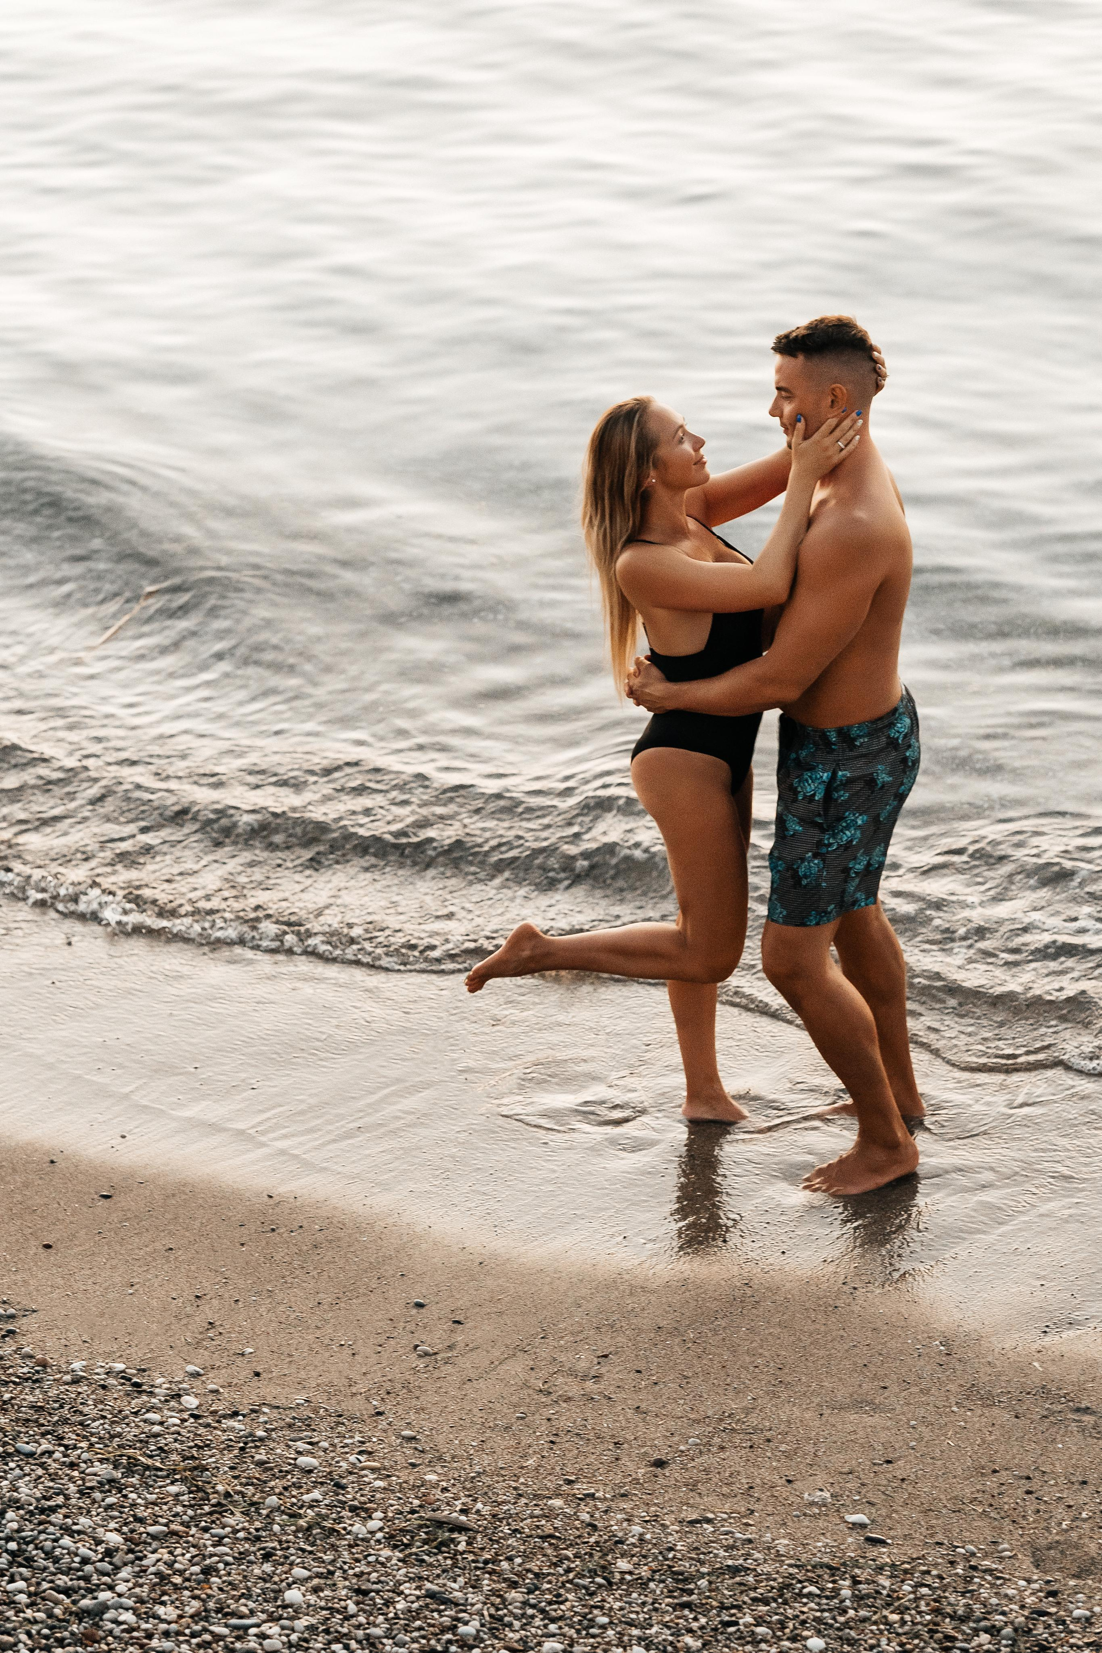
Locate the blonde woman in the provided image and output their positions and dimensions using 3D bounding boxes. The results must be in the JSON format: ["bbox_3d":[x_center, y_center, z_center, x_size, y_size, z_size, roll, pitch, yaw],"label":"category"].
[{"bbox_3d":[0.245,-0.125,8.170,0.860,1.640,0.500,7,23,16],"label":"blonde woman"}]

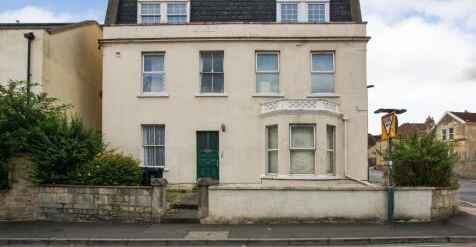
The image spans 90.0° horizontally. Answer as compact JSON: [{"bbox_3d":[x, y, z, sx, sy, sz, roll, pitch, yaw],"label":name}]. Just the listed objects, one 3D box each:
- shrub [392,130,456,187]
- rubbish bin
[{"bbox_3d":[5.692,1.200,7.300,2.000,2.100,1.800,0,-1,1],"label":"shrub"},{"bbox_3d":[-2.660,1.900,7.400,0.640,1.050,0.680,0,-1,1],"label":"rubbish bin"}]

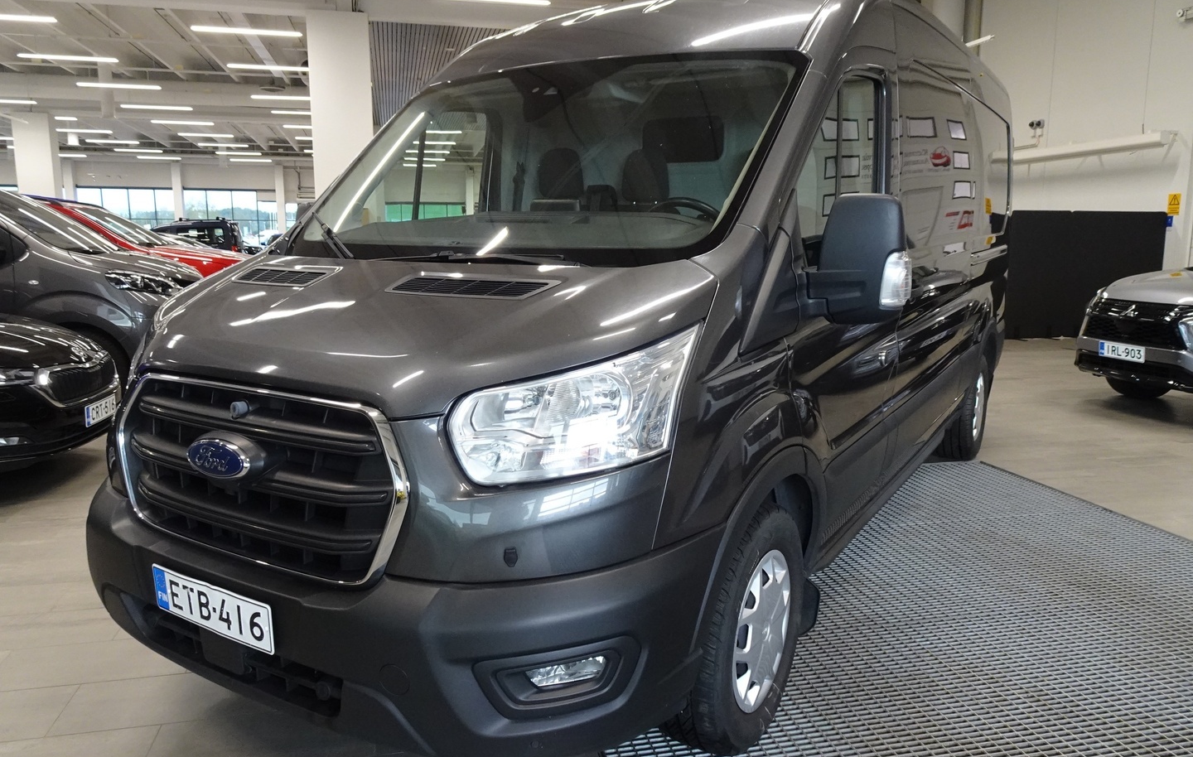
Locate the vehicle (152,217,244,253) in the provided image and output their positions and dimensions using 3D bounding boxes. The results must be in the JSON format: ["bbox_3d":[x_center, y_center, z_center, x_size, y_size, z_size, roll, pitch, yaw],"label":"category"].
[{"bbox_3d":[-11.800,-3.240,22.000,4.300,1.920,1.840,-2,10,-15],"label":"vehicle"}]

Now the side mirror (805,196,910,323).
[{"bbox_3d":[0.738,-0.338,2.330,0.275,0.360,0.185,6,11,32],"label":"side mirror"}]

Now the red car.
[{"bbox_3d":[-6.636,-1.125,9.649,4.900,1.910,1.920,-2,9,-14],"label":"red car"}]

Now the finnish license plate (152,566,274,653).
[{"bbox_3d":[-0.878,0.518,1.881,0.442,0.118,0.012,6,12,32],"label":"finnish license plate"}]

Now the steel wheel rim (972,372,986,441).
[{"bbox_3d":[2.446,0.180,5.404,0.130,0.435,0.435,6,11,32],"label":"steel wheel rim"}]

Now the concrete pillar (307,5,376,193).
[{"bbox_3d":[-3.558,-2.762,11.767,0.810,4.475,0.620,-2,9,-14],"label":"concrete pillar"}]

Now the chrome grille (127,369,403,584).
[{"bbox_3d":[-0.830,0.216,1.920,1.050,0.390,0.135,6,11,32],"label":"chrome grille"}]

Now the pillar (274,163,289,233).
[{"bbox_3d":[-12.922,-6.379,34.118,0.310,4.530,0.320,-2,9,-14],"label":"pillar"}]

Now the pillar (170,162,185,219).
[{"bbox_3d":[-16.699,-6.253,33.206,0.330,4.566,0.340,-2,9,-14],"label":"pillar"}]

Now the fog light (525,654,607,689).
[{"bbox_3d":[-0.065,0.586,1.687,0.165,0.070,0.070,2,9,12],"label":"fog light"}]

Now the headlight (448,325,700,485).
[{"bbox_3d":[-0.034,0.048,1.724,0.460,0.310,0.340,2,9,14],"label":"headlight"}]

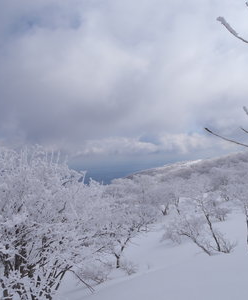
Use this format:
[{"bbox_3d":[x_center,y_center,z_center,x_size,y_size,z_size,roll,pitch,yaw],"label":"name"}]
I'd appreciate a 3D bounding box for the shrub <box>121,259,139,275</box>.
[{"bbox_3d":[0.170,3.600,10.000,0.560,0.450,0.500,0,-1,0],"label":"shrub"}]

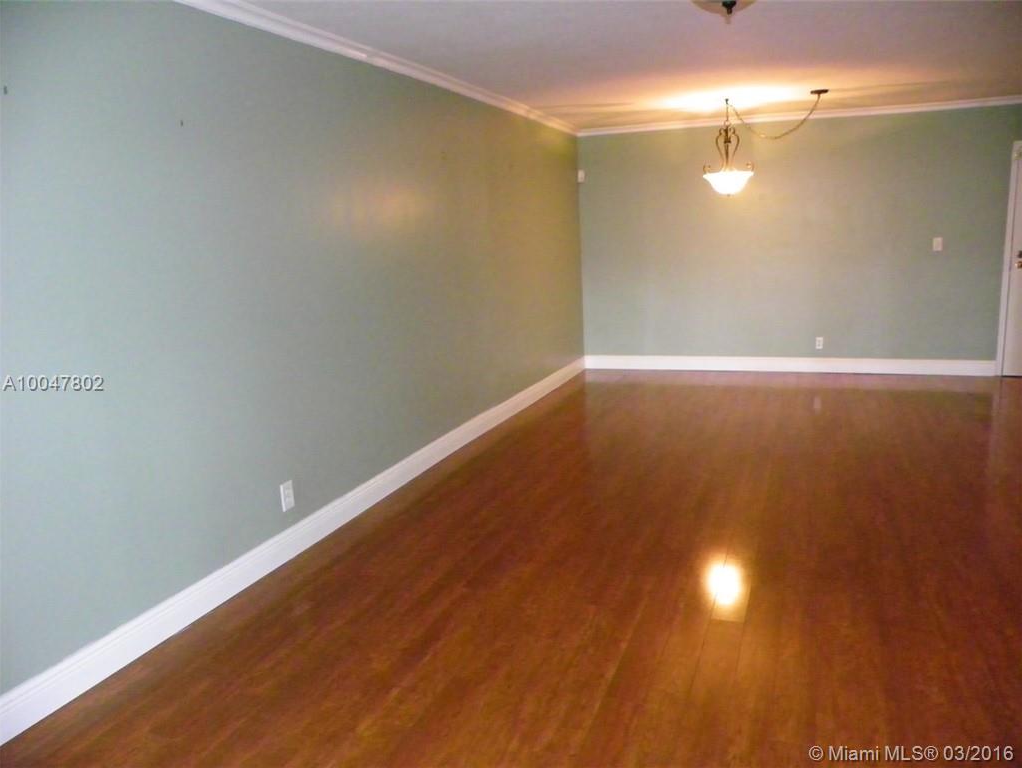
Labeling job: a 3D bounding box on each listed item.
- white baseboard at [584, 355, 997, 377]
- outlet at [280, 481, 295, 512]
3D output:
[{"bbox_3d":[2.523,-0.181,7.433,3.745,0.148,0.020,2,12,21],"label":"white baseboard"},{"bbox_3d":[-1.009,0.509,3.496,0.010,0.118,0.073,2,12,21],"label":"outlet"}]

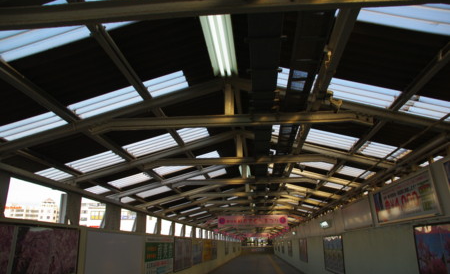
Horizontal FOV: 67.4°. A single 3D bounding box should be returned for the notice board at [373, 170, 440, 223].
[{"bbox_3d":[3.164,1.191,6.131,0.050,0.676,2.544,-2,-18,5],"label":"notice board"}]

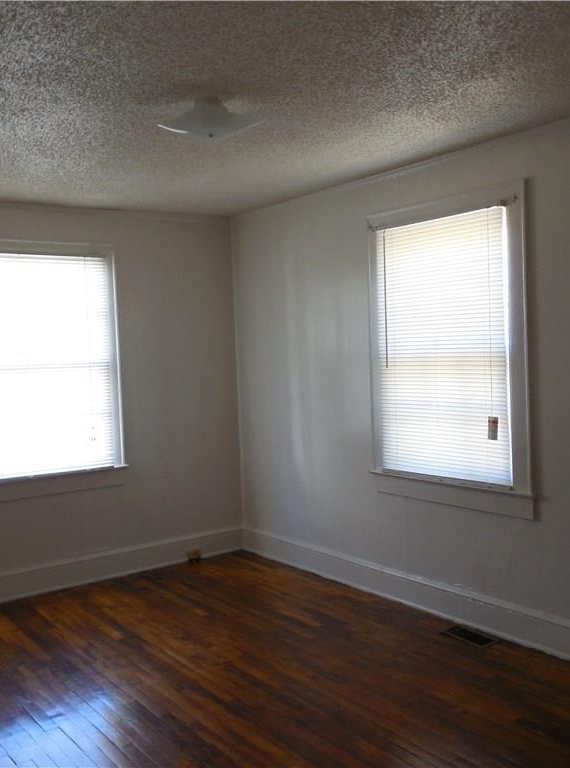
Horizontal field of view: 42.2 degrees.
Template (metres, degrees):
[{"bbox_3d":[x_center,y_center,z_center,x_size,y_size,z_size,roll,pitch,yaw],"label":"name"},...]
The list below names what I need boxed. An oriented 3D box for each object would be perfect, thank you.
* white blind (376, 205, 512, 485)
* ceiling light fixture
[{"bbox_3d":[0.821,-0.184,3.920,0.050,1.380,0.890,-4,3,-37],"label":"white blind"},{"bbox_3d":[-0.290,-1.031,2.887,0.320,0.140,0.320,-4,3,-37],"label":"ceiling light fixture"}]

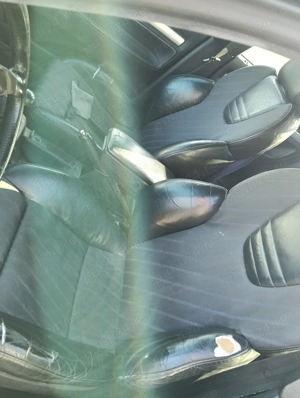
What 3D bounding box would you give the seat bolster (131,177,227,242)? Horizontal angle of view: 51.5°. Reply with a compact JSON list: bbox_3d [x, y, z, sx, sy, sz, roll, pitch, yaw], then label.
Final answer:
[{"bbox_3d":[0.077,0.035,1.023,0.130,0.360,0.135,54,30,-40],"label":"seat bolster"}]

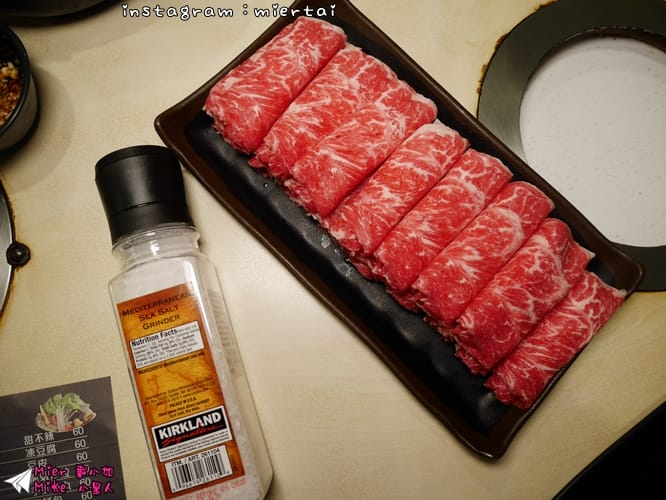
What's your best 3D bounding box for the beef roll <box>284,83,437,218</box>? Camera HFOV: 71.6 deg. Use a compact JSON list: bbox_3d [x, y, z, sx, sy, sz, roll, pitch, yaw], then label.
[{"bbox_3d":[0.018,-0.069,0.316,0.097,0.028,0.039,-44,86,-11],"label":"beef roll"}]

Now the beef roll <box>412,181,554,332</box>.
[{"bbox_3d":[0.098,0.002,0.309,0.039,0.028,0.097,44,79,4],"label":"beef roll"}]

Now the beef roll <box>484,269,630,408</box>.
[{"bbox_3d":[0.142,0.053,0.302,0.097,0.028,0.039,-43,85,-11],"label":"beef roll"}]

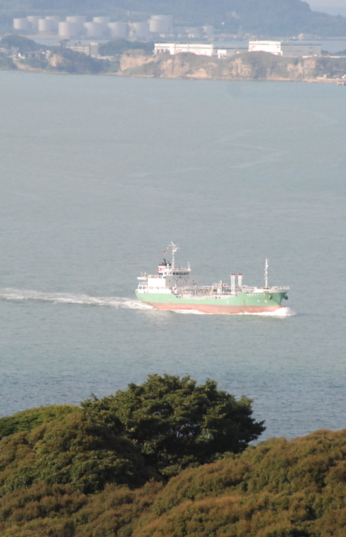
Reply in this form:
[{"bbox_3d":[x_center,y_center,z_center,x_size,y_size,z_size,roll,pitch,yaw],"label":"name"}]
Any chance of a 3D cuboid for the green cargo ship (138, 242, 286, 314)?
[{"bbox_3d":[11.963,3.547,1837.082,11.200,19.500,72.000,-2,3,-31],"label":"green cargo ship"}]

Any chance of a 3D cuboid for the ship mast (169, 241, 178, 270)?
[{"bbox_3d":[0.195,-3.334,1855.882,1.800,7.800,1.300,-2,3,-31],"label":"ship mast"}]

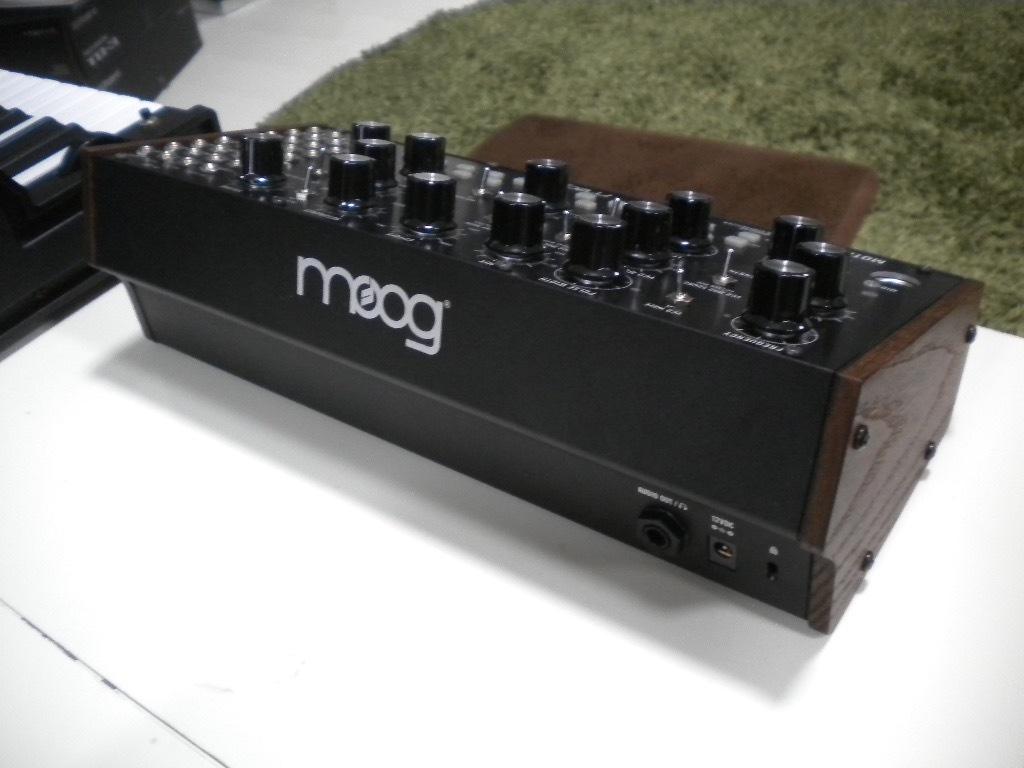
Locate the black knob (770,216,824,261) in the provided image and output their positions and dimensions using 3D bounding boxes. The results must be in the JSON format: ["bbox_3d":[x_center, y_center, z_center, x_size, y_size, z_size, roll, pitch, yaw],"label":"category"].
[{"bbox_3d":[0.091,-0.044,0.335,0.019,0.017,0.019,20,26,31],"label":"black knob"}]

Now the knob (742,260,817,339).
[{"bbox_3d":[0.072,-0.023,0.278,0.019,0.017,0.019,20,26,31],"label":"knob"}]

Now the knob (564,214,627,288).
[{"bbox_3d":[0.025,-0.039,0.306,0.019,0.017,0.019,5,22,-2],"label":"knob"}]

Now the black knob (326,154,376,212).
[{"bbox_3d":[-0.056,-0.070,0.361,0.019,0.017,0.019,5,22,-2],"label":"black knob"}]

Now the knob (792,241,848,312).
[{"bbox_3d":[0.090,-0.032,0.304,0.019,0.017,0.019,20,26,31],"label":"knob"}]

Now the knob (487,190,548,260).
[{"bbox_3d":[0.002,-0.050,0.326,0.019,0.017,0.019,5,22,-2],"label":"knob"}]

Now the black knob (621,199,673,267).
[{"bbox_3d":[0.043,-0.048,0.332,0.019,0.017,0.019,5,22,-2],"label":"black knob"}]

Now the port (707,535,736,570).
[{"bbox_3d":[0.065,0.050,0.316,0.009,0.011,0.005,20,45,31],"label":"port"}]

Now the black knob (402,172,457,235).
[{"bbox_3d":[-0.027,-0.059,0.342,0.019,0.017,0.019,5,22,-2],"label":"black knob"}]

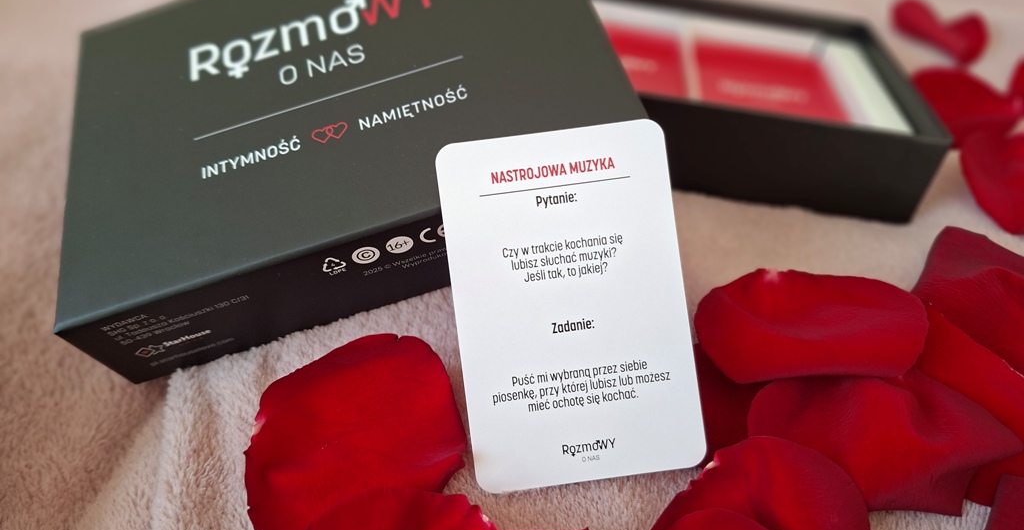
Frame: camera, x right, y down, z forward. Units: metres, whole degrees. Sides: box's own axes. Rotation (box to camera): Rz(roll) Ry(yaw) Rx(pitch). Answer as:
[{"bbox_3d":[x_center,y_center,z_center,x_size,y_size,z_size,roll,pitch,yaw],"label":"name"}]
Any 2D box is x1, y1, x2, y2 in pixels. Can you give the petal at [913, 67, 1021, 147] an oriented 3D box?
[{"bbox_3d":[0.180,-0.063,0.272,0.048,0.014,0.038,3,43,5],"label":"petal"}]

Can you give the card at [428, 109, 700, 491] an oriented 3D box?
[{"bbox_3d":[0.015,0.010,0.176,0.060,0.091,0.001,-7,-1,-1],"label":"card"}]

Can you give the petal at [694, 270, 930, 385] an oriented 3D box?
[{"bbox_3d":[0.084,0.018,0.191,0.062,0.014,0.033,1,42,5],"label":"petal"}]

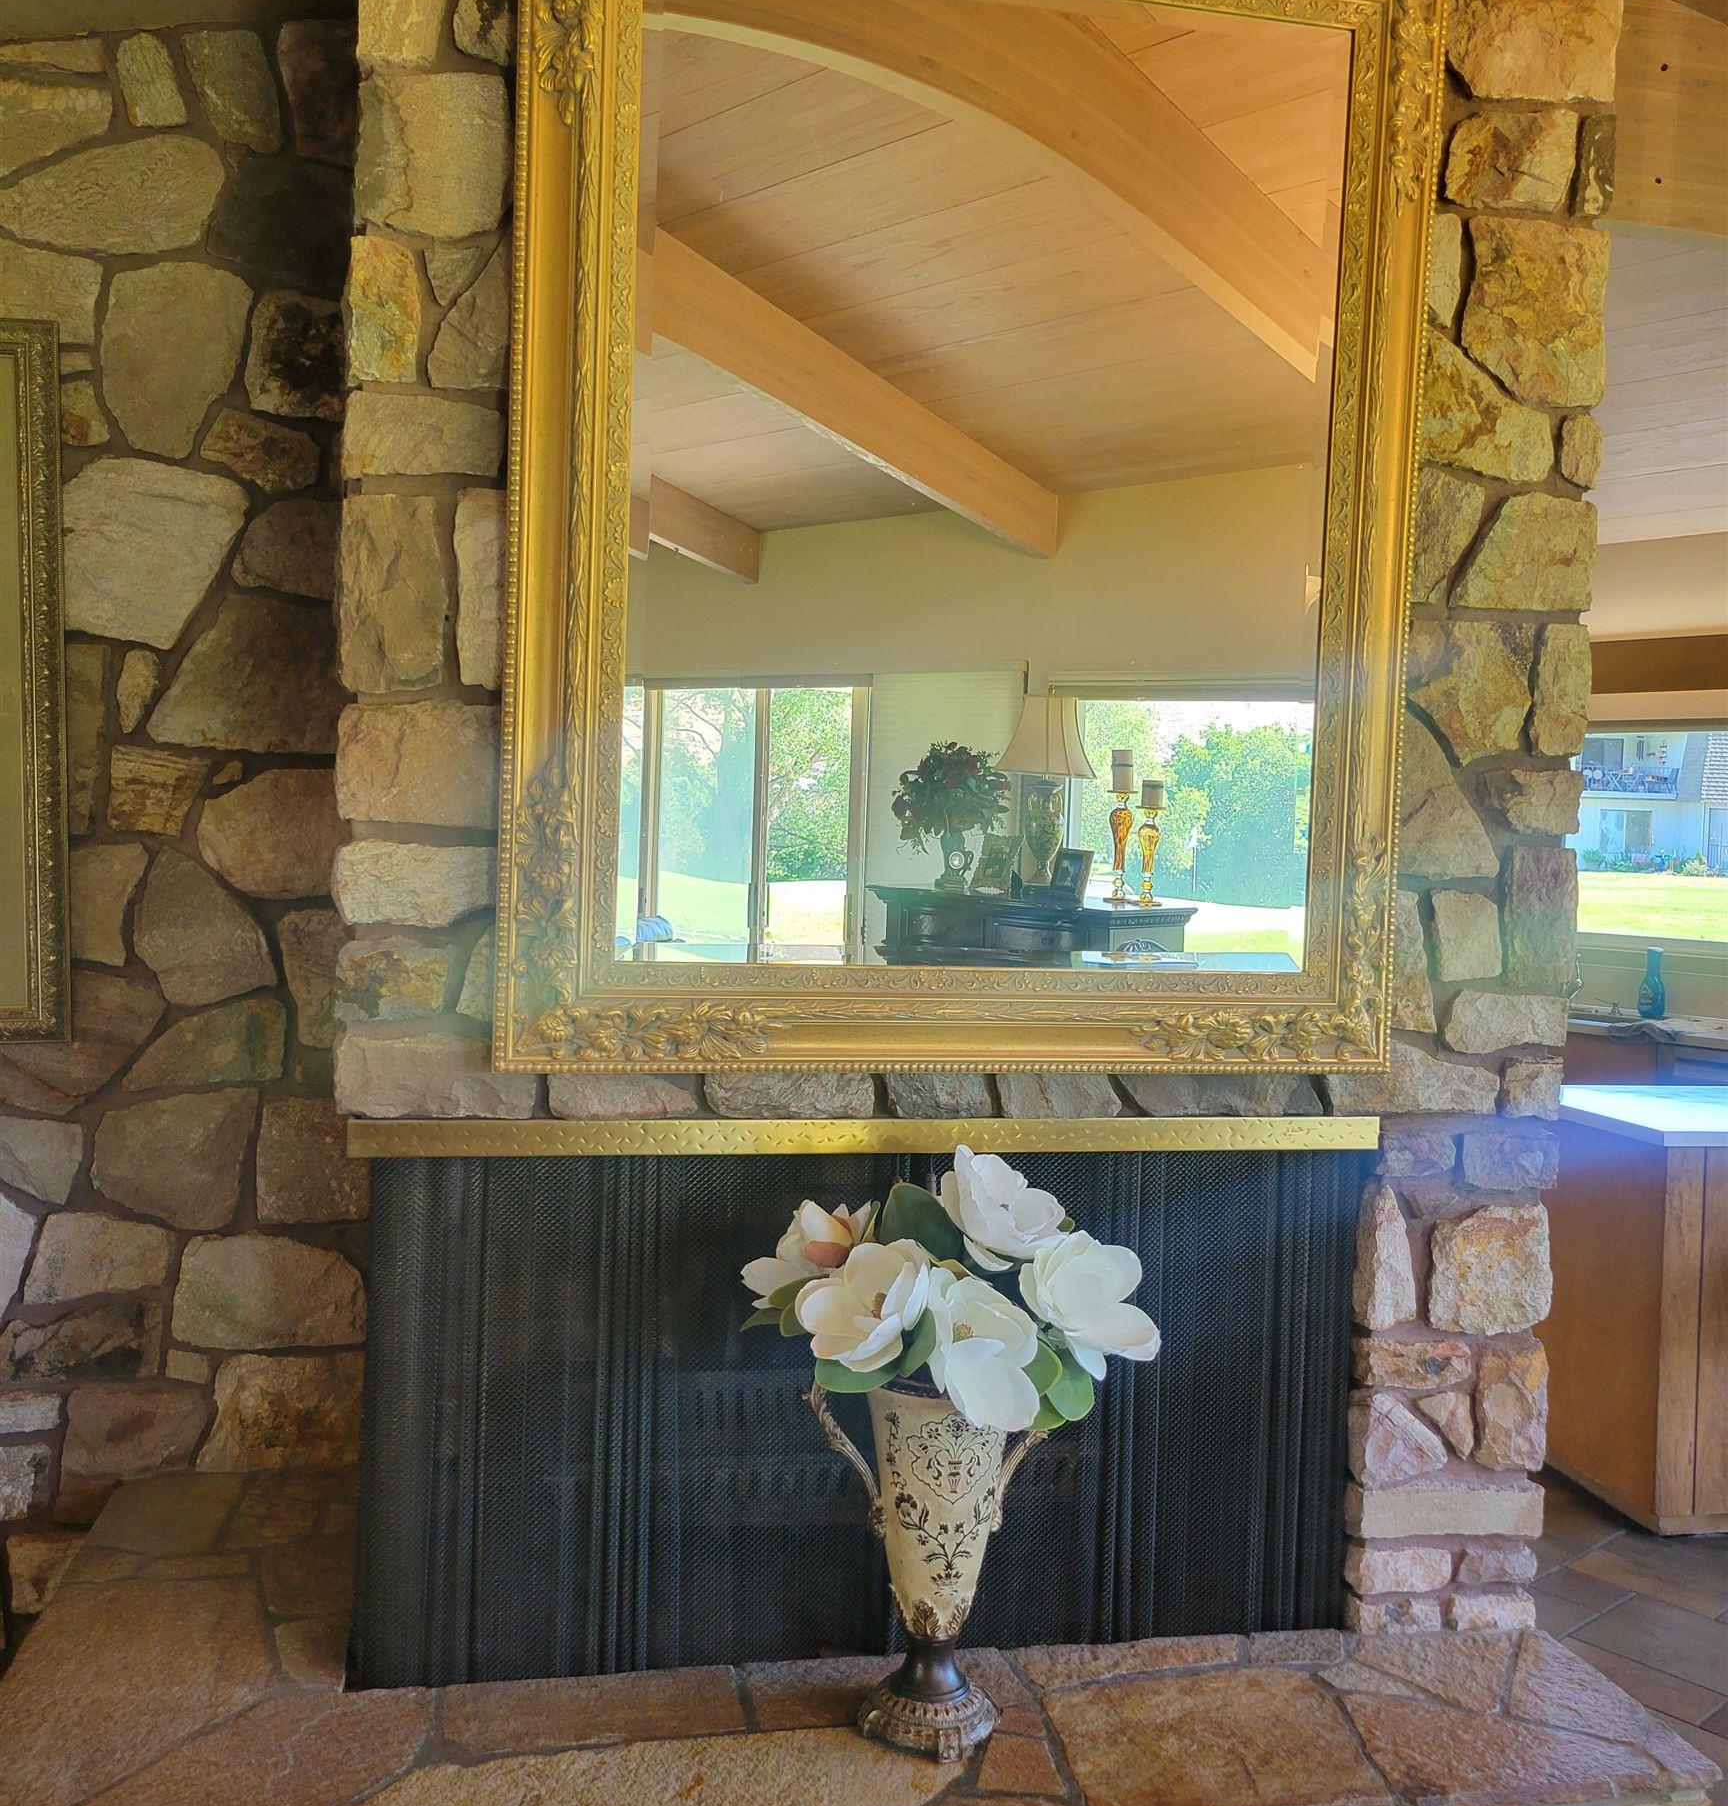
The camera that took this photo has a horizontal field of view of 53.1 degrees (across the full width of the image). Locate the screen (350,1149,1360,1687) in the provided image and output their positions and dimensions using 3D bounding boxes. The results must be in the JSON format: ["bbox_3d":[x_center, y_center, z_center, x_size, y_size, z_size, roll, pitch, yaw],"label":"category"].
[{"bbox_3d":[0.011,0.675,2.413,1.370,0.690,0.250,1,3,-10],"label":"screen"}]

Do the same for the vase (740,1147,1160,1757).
[{"bbox_3d":[0.113,0.674,2.162,0.530,0.725,0.420,1,3,-10],"label":"vase"}]

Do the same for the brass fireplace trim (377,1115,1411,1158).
[{"bbox_3d":[0.036,0.308,2.292,1.386,0.048,0.040,1,3,-10],"label":"brass fireplace trim"}]

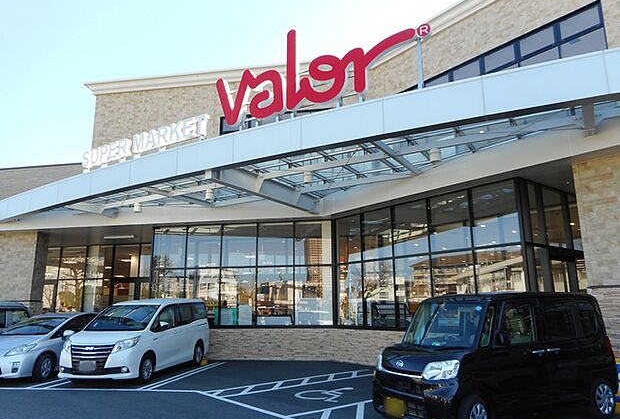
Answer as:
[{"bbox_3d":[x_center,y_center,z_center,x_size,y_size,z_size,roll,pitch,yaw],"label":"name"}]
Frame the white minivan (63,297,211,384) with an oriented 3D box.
[{"bbox_3d":[-4.155,3.210,11.490,1.740,1.825,4.690,-2,-12,9],"label":"white minivan"}]

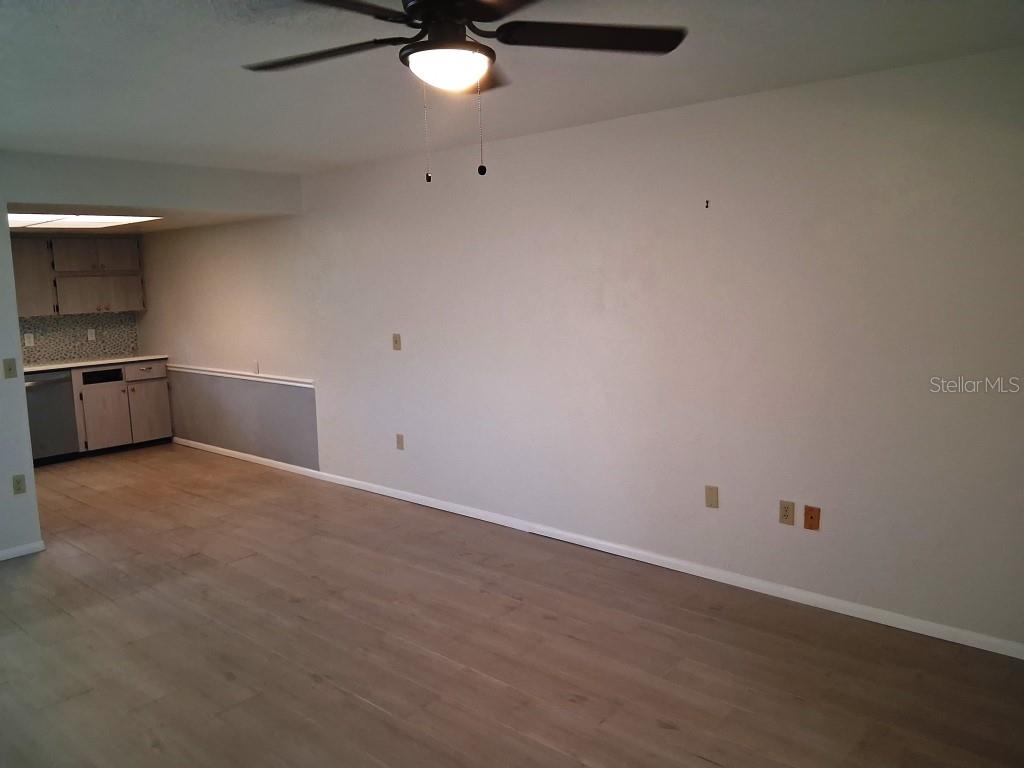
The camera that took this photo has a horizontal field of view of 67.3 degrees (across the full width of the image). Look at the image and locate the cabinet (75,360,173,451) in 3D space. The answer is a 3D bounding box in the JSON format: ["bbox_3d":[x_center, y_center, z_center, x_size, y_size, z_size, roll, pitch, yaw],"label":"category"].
[{"bbox_3d":[-4.017,0.190,7.724,0.620,0.820,0.903,5,10,40],"label":"cabinet"}]

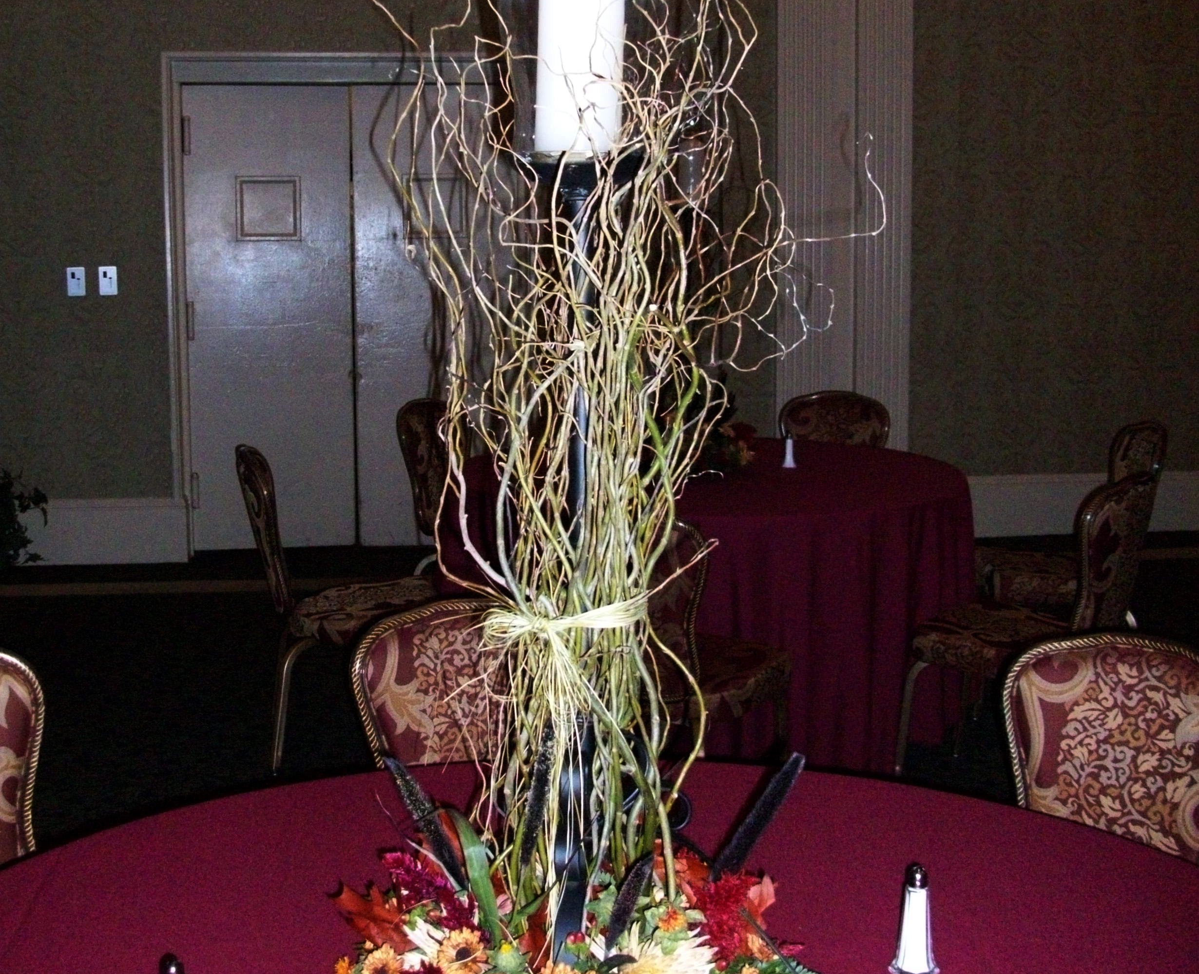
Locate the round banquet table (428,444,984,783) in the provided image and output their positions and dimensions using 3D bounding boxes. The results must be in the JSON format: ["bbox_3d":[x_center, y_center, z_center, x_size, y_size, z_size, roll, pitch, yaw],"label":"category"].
[{"bbox_3d":[0.371,0.301,5.366,1.750,0.760,1.750,0,8,0],"label":"round banquet table"}]

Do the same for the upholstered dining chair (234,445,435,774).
[{"bbox_3d":[-0.758,0.338,4.613,0.580,0.910,0.460,-4,9,-23],"label":"upholstered dining chair"}]

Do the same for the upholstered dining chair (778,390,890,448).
[{"bbox_3d":[0.825,0.123,6.018,0.455,0.920,0.580,3,8,20],"label":"upholstered dining chair"}]

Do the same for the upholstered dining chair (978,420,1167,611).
[{"bbox_3d":[1.571,0.225,5.336,0.600,0.910,0.460,0,8,0],"label":"upholstered dining chair"}]

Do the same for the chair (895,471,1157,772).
[{"bbox_3d":[1.152,0.391,4.178,0.580,0.910,0.460,7,11,41],"label":"chair"}]

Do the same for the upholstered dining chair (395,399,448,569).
[{"bbox_3d":[-0.409,0.166,5.811,0.600,0.910,0.460,4,9,26],"label":"upholstered dining chair"}]

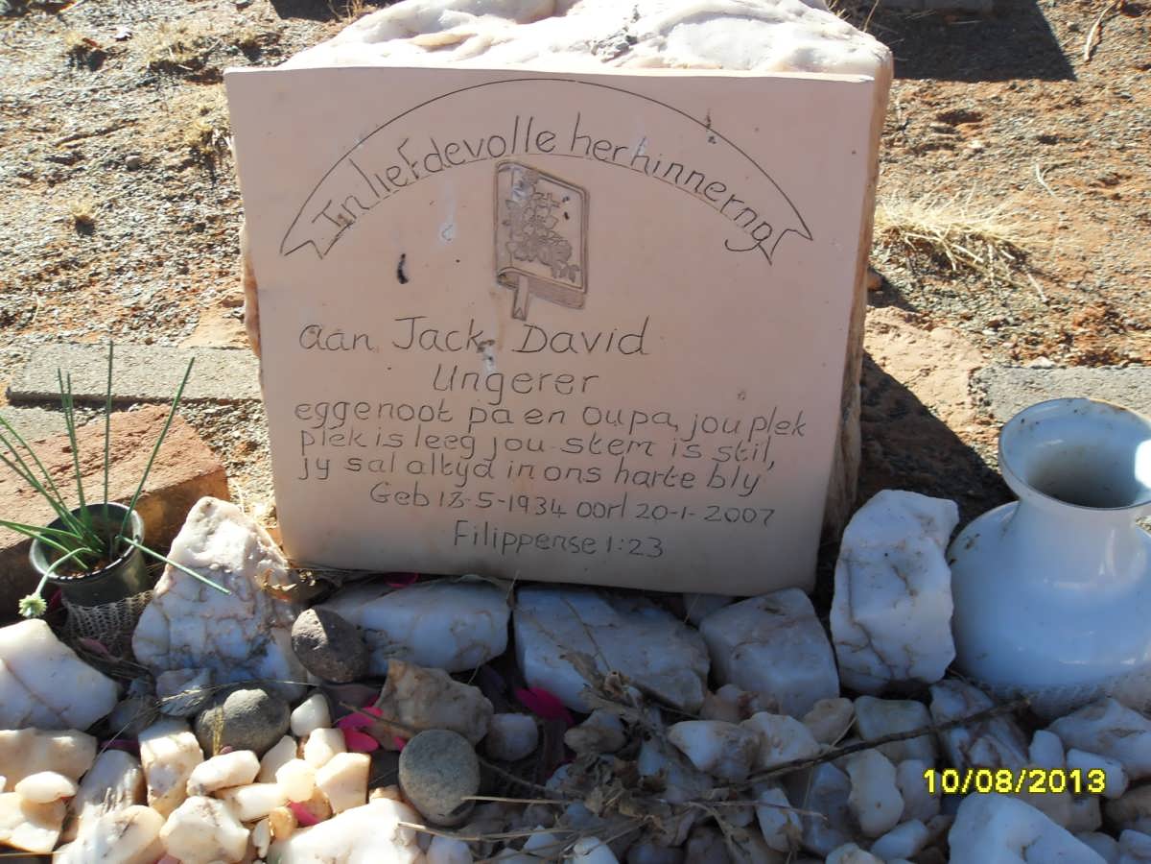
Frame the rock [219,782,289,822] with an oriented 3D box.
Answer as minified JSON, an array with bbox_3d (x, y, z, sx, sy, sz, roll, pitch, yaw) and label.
[{"bbox_3d":[-0.266,0.304,0.963,0.056,0.030,0.032,-1,34,0],"label":"rock"}]

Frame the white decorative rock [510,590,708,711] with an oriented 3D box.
[{"bbox_3d":[0.033,0.197,1.062,0.173,0.080,0.091,8,34,13],"label":"white decorative rock"}]

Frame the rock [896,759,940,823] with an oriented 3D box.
[{"bbox_3d":[0.268,0.284,0.924,0.043,0.044,0.040,-1,33,0],"label":"rock"}]

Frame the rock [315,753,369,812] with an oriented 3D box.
[{"bbox_3d":[-0.184,0.276,0.917,0.042,0.042,0.040,-1,33,0],"label":"rock"}]

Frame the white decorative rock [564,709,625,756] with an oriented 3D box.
[{"bbox_3d":[0.017,0.263,1.020,0.052,0.035,0.035,-1,34,0],"label":"white decorative rock"}]

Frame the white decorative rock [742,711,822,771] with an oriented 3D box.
[{"bbox_3d":[0.170,0.254,0.958,0.066,0.041,0.047,0,38,0],"label":"white decorative rock"}]

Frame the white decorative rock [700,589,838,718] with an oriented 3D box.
[{"bbox_3d":[0.176,0.202,1.056,0.119,0.098,0.108,-1,34,0],"label":"white decorative rock"}]

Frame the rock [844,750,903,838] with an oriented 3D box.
[{"bbox_3d":[0.233,0.282,0.909,0.044,0.057,0.054,-1,33,0],"label":"rock"}]

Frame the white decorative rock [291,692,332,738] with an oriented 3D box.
[{"bbox_3d":[-0.225,0.240,0.991,0.035,0.035,0.035,-1,33,0],"label":"white decorative rock"}]

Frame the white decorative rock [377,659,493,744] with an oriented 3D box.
[{"bbox_3d":[-0.121,0.233,1.001,0.099,0.055,0.059,-1,33,0],"label":"white decorative rock"}]

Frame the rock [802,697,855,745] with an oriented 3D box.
[{"bbox_3d":[0.211,0.242,0.974,0.043,0.034,0.038,-9,39,-12],"label":"rock"}]

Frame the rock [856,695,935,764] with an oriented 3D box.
[{"bbox_3d":[0.266,0.249,0.968,0.067,0.047,0.051,-1,33,0],"label":"rock"}]

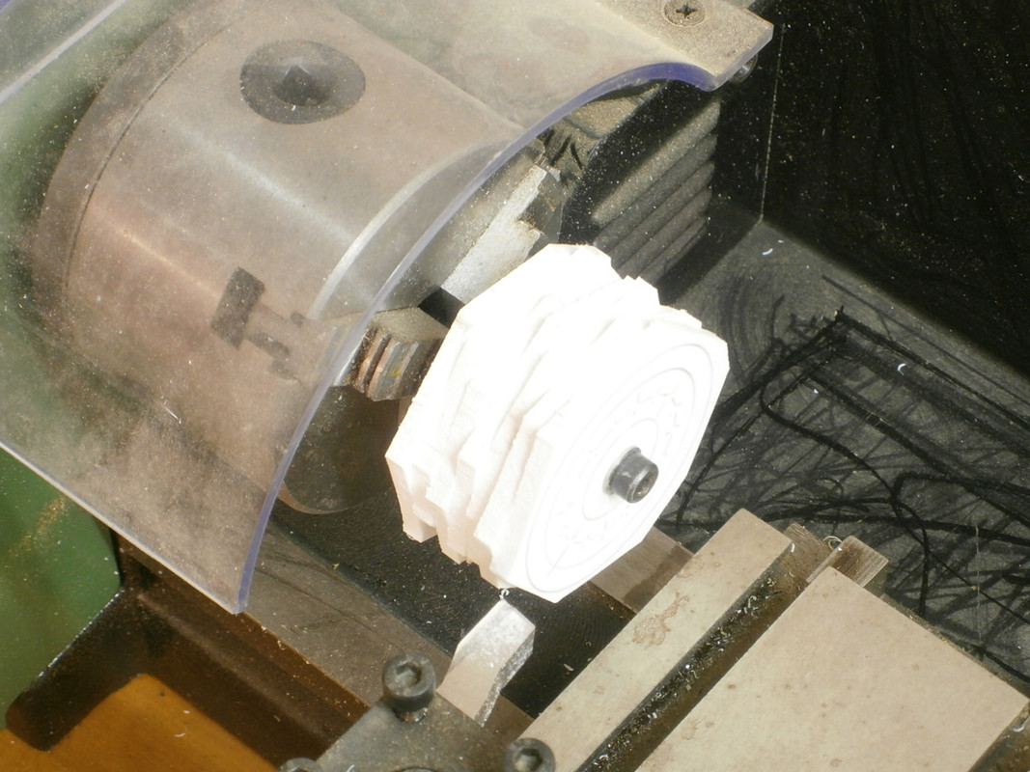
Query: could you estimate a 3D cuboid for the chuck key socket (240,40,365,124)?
[{"bbox_3d":[-0.038,-0.051,0.533,0.022,0.009,0.022,3,46,-3],"label":"chuck key socket"}]

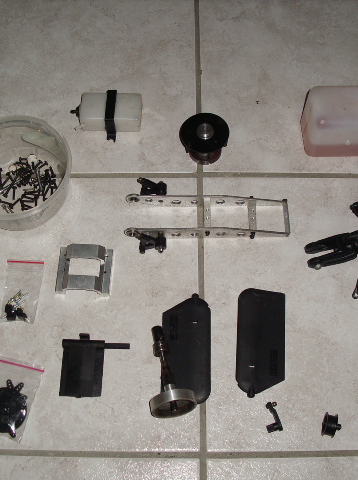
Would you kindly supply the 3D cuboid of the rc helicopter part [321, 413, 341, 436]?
[{"bbox_3d":[0.147,0.178,0.639,0.018,0.023,0.023,13,66,5],"label":"rc helicopter part"}]

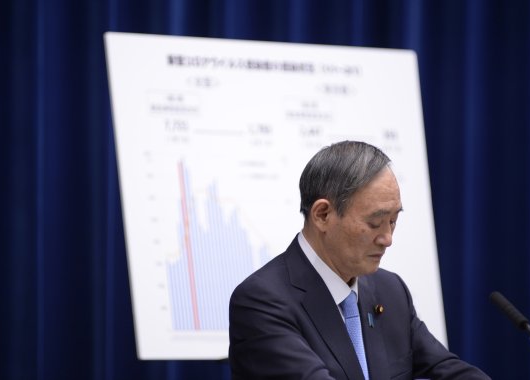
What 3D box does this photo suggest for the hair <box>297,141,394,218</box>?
[{"bbox_3d":[0.146,-0.016,8.700,0.172,0.160,0.165,16,9,33],"label":"hair"}]

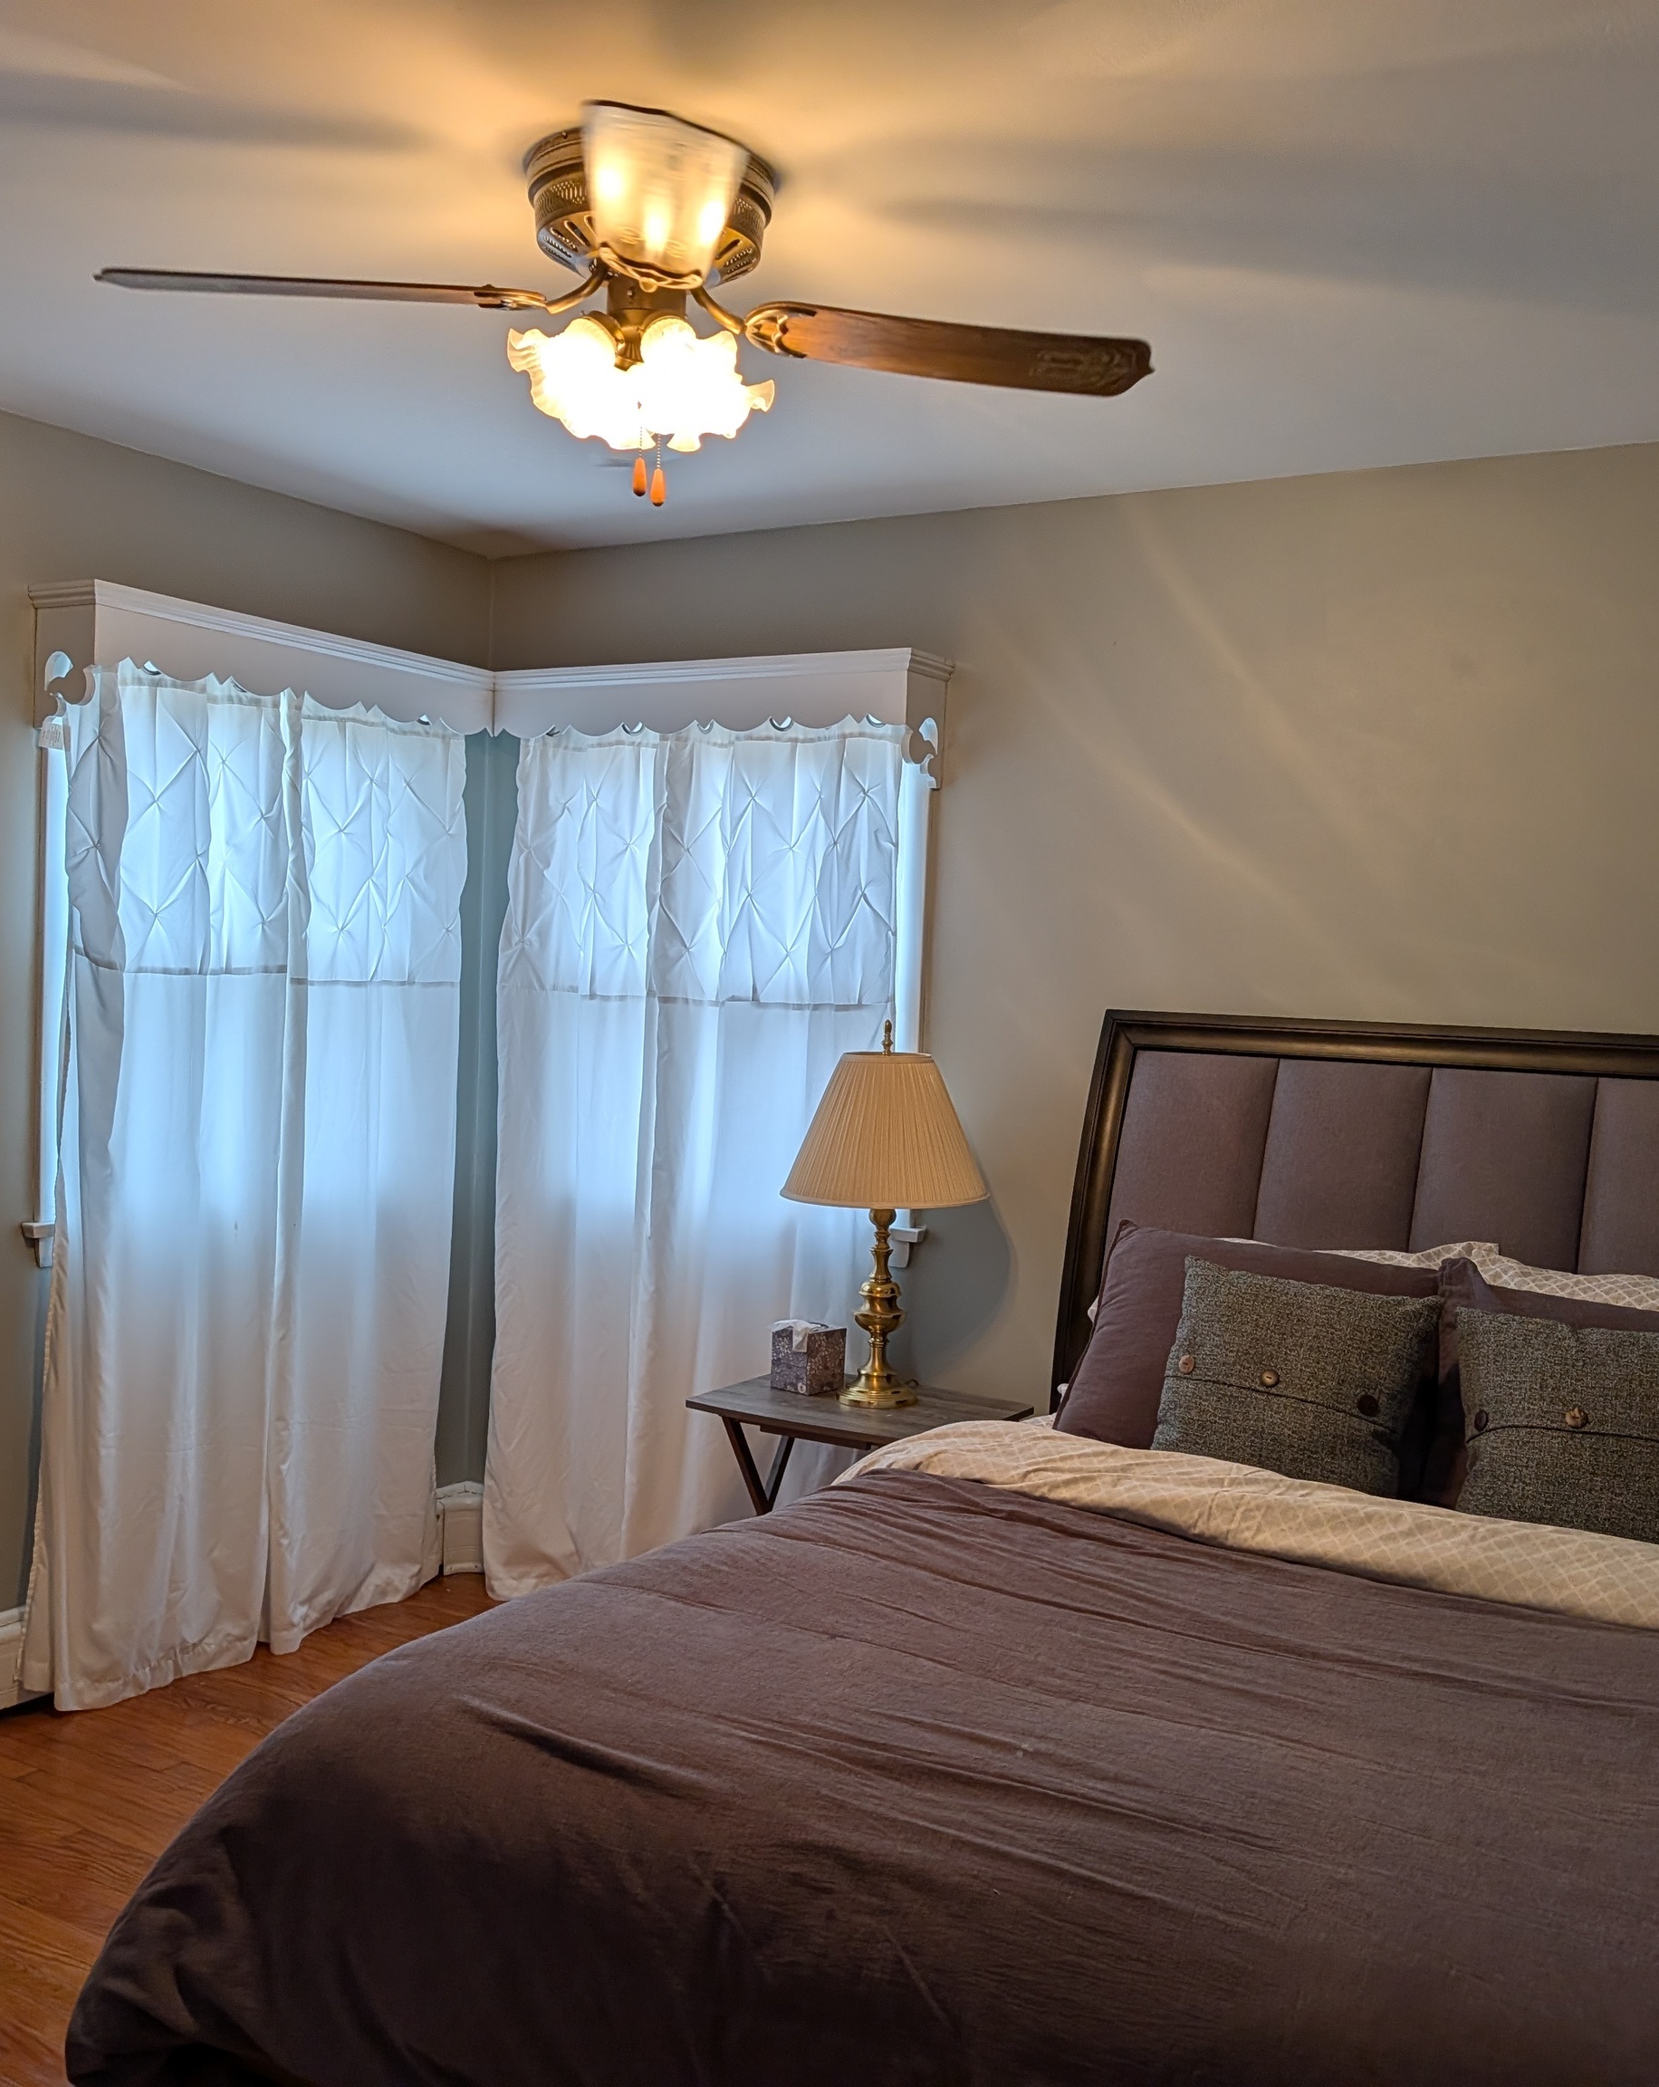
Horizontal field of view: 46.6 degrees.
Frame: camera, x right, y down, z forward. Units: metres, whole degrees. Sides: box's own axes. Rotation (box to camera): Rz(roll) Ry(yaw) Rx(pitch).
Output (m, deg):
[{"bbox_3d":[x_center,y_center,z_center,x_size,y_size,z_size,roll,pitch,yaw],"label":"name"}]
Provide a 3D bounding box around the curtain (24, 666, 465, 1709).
[{"bbox_3d":[-1.157,0.257,4.088,0.171,2.026,1.103,4,3,32],"label":"curtain"}]

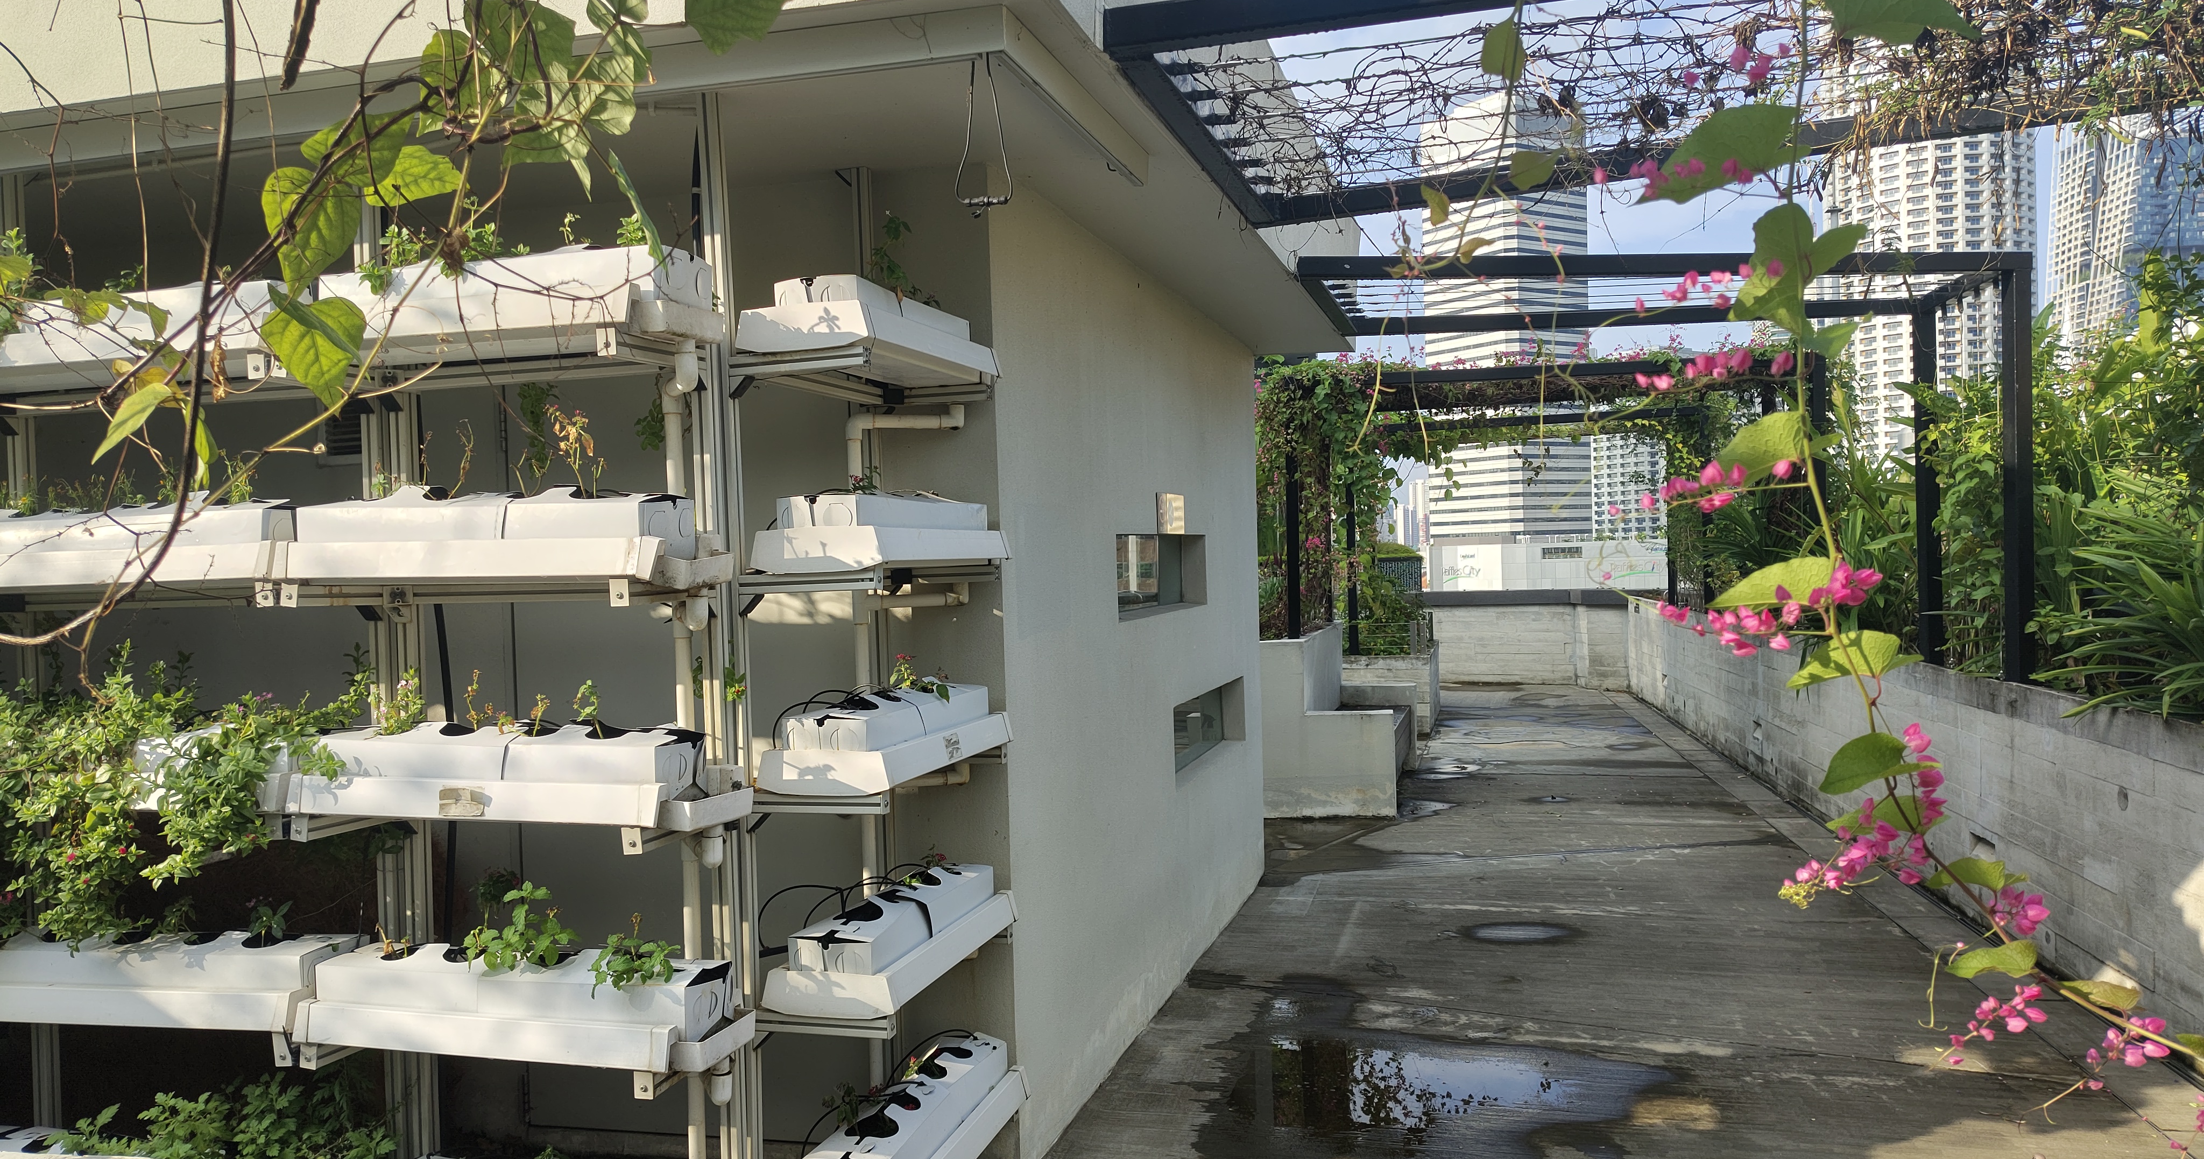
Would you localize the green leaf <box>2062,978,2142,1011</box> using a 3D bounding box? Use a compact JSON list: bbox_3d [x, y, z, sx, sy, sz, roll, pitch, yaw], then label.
[{"bbox_3d":[0.588,0.245,0.900,0.046,0.013,0.034,7,22,18],"label":"green leaf"}]

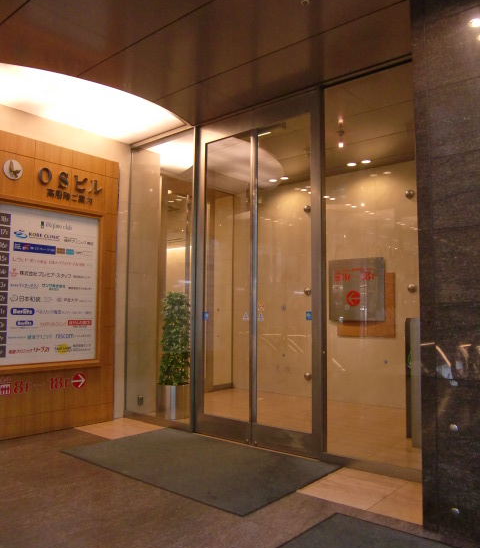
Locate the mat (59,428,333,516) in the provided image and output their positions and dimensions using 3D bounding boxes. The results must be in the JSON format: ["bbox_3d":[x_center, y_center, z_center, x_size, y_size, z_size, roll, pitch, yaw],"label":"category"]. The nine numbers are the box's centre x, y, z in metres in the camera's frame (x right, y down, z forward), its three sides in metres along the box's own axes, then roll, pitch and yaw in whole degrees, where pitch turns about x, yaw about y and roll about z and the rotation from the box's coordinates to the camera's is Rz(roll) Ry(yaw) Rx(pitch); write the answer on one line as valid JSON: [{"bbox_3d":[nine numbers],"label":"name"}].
[{"bbox_3d":[-0.424,1.776,4.964,2.396,0.012,1.411,-3,-5,41],"label":"mat"}]

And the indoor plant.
[{"bbox_3d":[-0.883,1.074,6.917,0.456,1.654,0.456,0,-4,0],"label":"indoor plant"}]

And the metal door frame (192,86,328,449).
[{"bbox_3d":[0.157,-0.007,5.674,1.746,3.668,0.120,-3,-5,41],"label":"metal door frame"}]

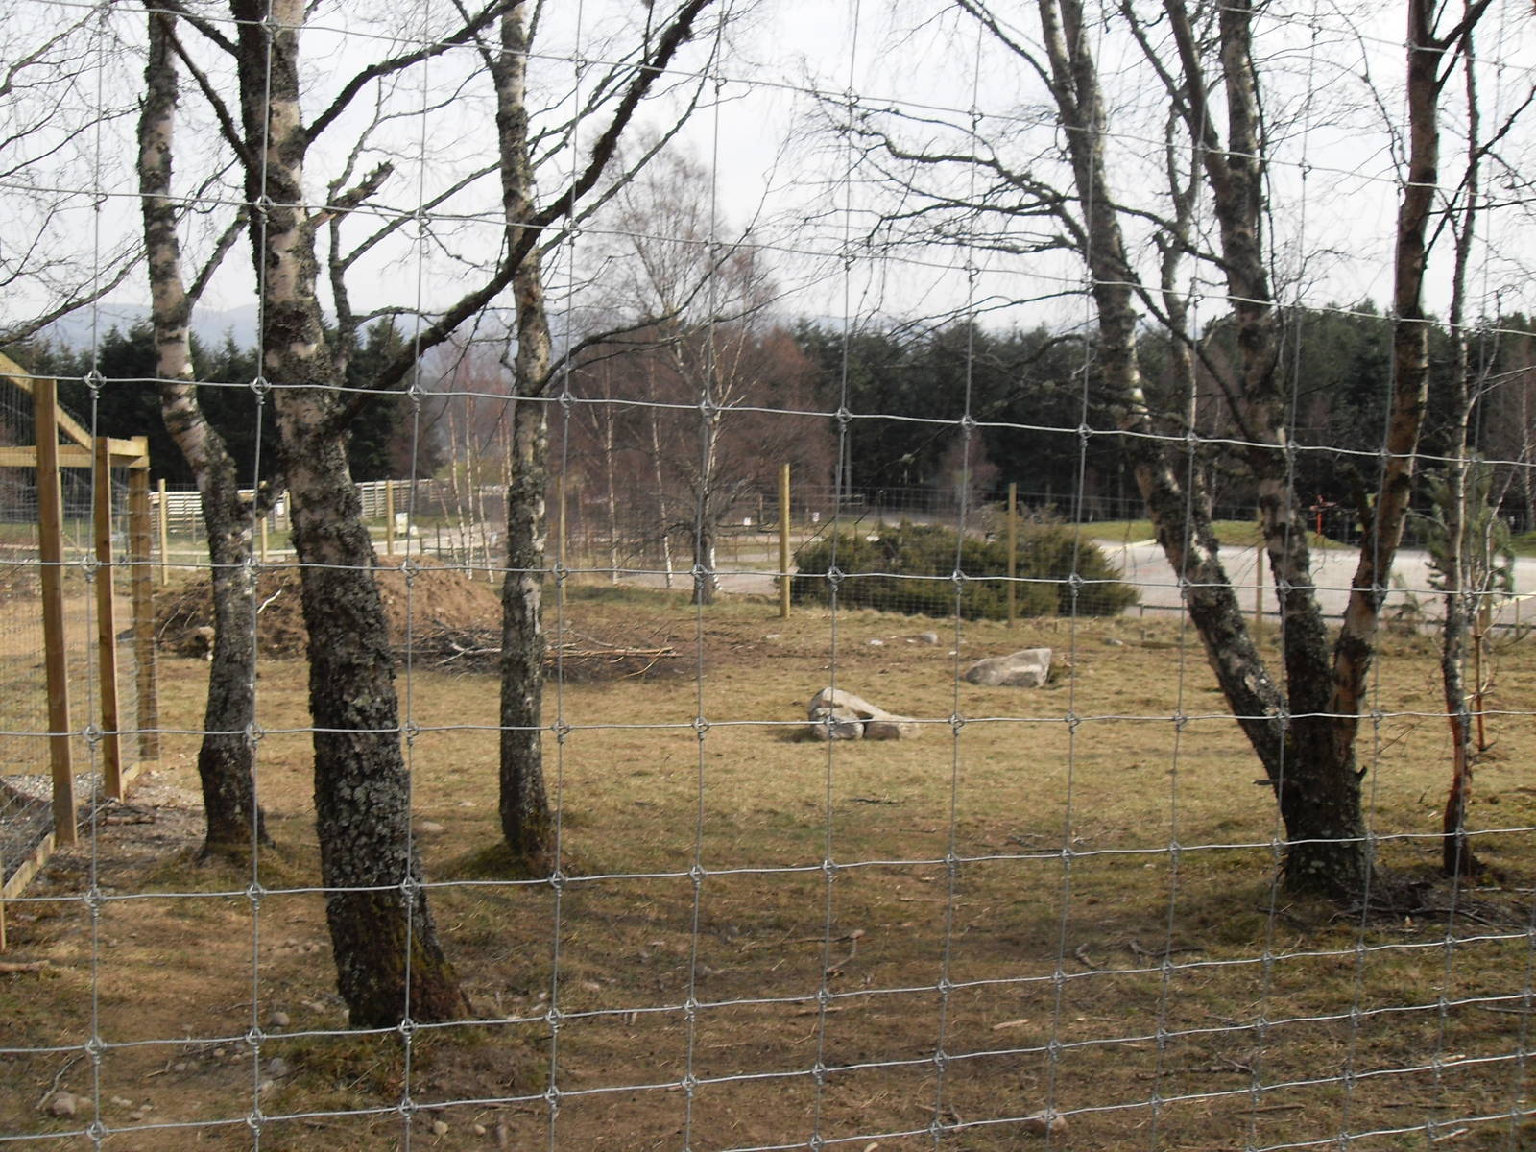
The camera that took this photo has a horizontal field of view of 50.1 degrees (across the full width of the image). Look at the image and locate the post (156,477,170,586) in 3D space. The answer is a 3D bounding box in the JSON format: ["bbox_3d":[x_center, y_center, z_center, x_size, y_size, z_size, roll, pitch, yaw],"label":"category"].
[{"bbox_3d":[-9.660,-0.699,26.249,0.095,1.689,0.095,-1,3,0],"label":"post"}]

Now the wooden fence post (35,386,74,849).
[{"bbox_3d":[-3.098,0.157,7.140,0.090,2.010,0.085,-2,4,-11],"label":"wooden fence post"}]

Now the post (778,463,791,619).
[{"bbox_3d":[0.202,-0.406,19.247,0.118,1.788,0.118,0,3,0],"label":"post"}]

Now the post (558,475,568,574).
[{"bbox_3d":[-2.797,-0.504,22.349,0.080,1.716,0.080,-1,3,0],"label":"post"}]

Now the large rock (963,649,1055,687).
[{"bbox_3d":[1.910,0.742,13.100,0.680,0.300,0.420,0,3,-6],"label":"large rock"}]

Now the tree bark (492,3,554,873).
[{"bbox_3d":[-1.015,-0.555,6.793,0.250,3.563,0.230,0,3,0],"label":"tree bark"}]

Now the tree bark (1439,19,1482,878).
[{"bbox_3d":[2.847,-0.498,6.745,0.190,3.500,0.170,0,3,0],"label":"tree bark"}]

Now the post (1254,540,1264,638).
[{"bbox_3d":[5.908,-0.005,19.752,0.085,1.591,0.085,-1,3,0],"label":"post"}]

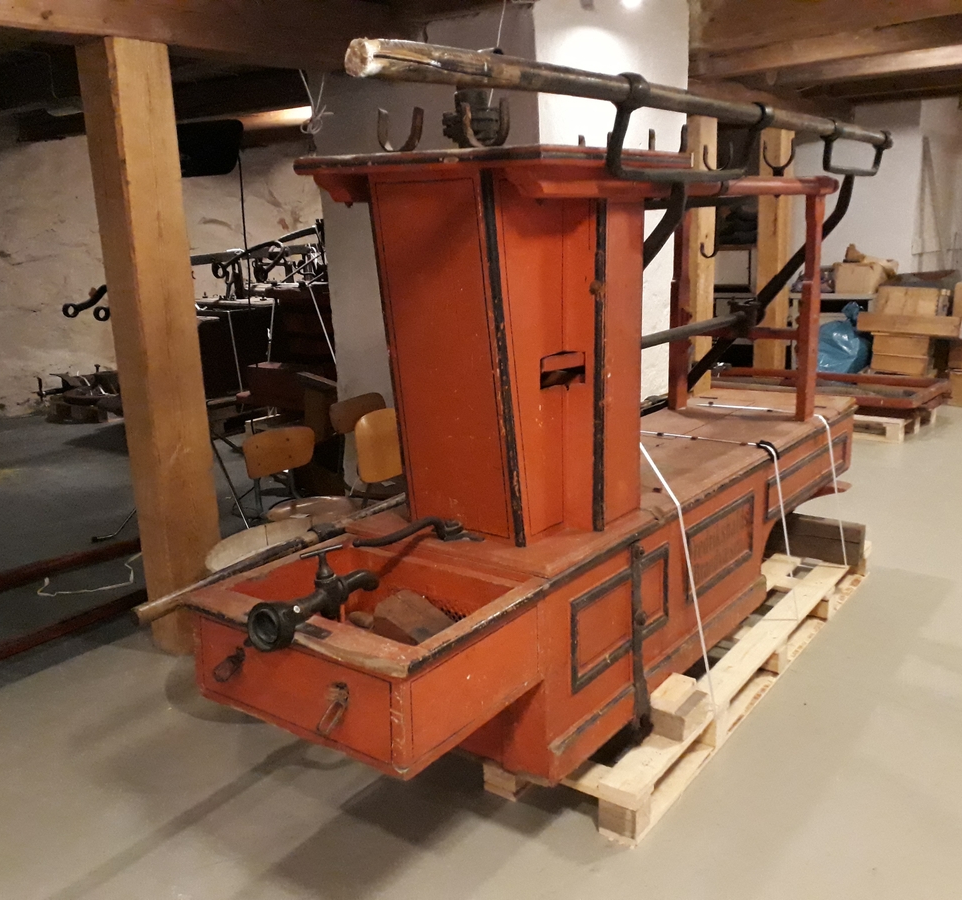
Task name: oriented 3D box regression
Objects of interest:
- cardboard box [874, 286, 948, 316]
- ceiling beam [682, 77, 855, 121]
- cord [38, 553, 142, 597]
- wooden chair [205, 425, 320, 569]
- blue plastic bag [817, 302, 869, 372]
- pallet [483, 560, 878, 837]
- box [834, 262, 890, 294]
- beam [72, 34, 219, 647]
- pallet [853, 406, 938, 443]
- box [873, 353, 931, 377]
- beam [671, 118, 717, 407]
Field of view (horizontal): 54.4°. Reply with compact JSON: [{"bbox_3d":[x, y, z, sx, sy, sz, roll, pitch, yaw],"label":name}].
[{"bbox_3d":[3.376,-1.151,7.226,0.280,0.220,0.500,-14,18,-40],"label":"cardboard box"},{"bbox_3d":[1.895,-2.290,6.191,0.201,0.201,2.215,10,18,43],"label":"ceiling beam"},{"bbox_3d":[-1.790,0.576,4.333,0.400,0.025,0.480,-5,14,-14],"label":"cord"},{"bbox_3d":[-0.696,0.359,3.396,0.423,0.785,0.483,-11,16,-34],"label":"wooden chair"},{"bbox_3d":[3.228,-0.989,8.365,0.524,0.685,0.463,8,16,36],"label":"blue plastic bag"},{"bbox_3d":[0.704,0.649,3.406,0.800,0.140,2.180,8,17,36],"label":"pallet"},{"bbox_3d":[3.767,-1.709,9.318,0.393,0.282,0.352,6,16,32],"label":"box"},{"bbox_3d":[-1.152,-0.309,3.366,0.176,2.134,0.227,10,18,41],"label":"beam"},{"bbox_3d":[2.664,-0.267,6.917,1.208,0.146,0.826,10,18,43],"label":"pallet"},{"bbox_3d":[3.325,-0.678,7.297,0.240,0.135,0.440,-14,18,-40],"label":"box"},{"bbox_3d":[1.357,-1.001,5.857,0.170,2.140,0.210,9,18,40],"label":"beam"}]

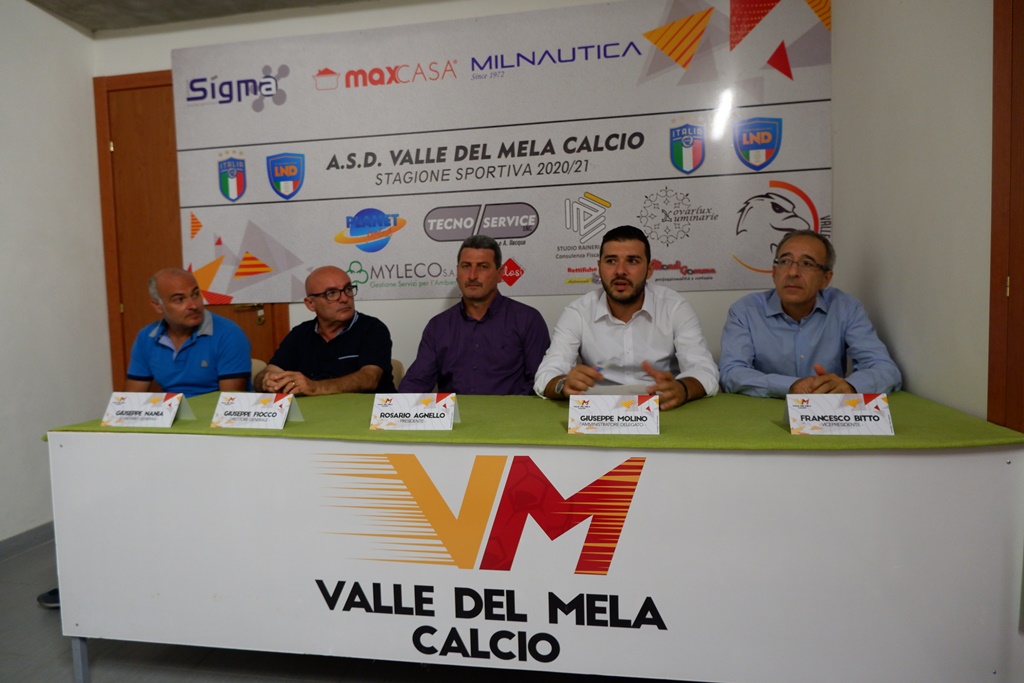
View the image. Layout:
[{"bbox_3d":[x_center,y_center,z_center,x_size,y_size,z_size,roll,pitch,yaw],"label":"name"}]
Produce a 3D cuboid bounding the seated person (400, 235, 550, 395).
[{"bbox_3d":[-0.144,0.273,2.303,0.550,1.295,0.780,-1,4,8],"label":"seated person"}]

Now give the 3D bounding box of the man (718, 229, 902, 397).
[{"bbox_3d":[0.910,0.274,2.035,0.540,1.265,0.780,-1,4,16],"label":"man"}]

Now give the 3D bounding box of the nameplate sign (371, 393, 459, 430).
[{"bbox_3d":[-0.244,0.175,1.674,0.210,0.083,0.110,-1,4,8],"label":"nameplate sign"}]

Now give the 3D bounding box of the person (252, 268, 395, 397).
[{"bbox_3d":[-0.715,0.320,2.458,0.560,1.215,0.760,-2,3,0],"label":"person"}]

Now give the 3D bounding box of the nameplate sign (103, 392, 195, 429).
[{"bbox_3d":[-1.017,0.188,1.834,0.210,0.083,0.110,-1,4,9],"label":"nameplate sign"}]

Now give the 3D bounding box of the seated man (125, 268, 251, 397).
[{"bbox_3d":[-1.259,0.334,2.483,0.540,1.215,0.760,-2,3,2],"label":"seated man"}]

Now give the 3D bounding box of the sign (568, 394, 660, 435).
[{"bbox_3d":[0.243,0.169,1.555,0.210,0.083,0.110,-1,4,12],"label":"sign"}]

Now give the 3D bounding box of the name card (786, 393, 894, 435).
[{"bbox_3d":[0.731,0.159,1.478,0.210,0.083,0.110,-1,4,11],"label":"name card"}]

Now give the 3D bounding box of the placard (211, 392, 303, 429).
[{"bbox_3d":[-0.685,0.182,1.764,0.210,0.083,0.110,-1,4,11],"label":"placard"}]

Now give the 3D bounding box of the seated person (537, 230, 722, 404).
[{"bbox_3d":[0.363,0.282,2.071,0.560,1.275,0.800,-1,4,10],"label":"seated person"}]

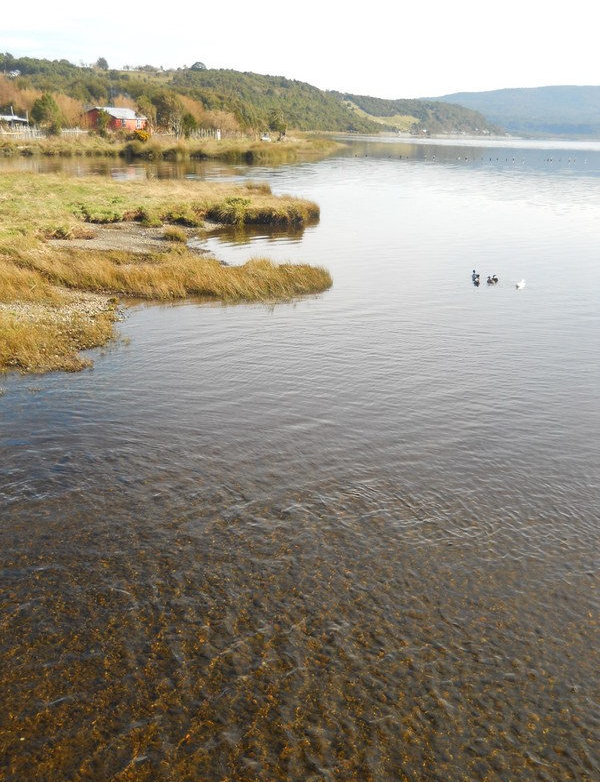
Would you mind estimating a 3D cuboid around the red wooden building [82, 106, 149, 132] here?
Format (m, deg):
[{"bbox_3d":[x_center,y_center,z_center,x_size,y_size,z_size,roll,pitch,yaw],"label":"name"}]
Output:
[{"bbox_3d":[-31.566,-46.455,146.610,7.137,3.946,8.735,9,19,25],"label":"red wooden building"}]

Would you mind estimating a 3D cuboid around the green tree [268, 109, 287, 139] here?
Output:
[{"bbox_3d":[-3.856,-46.083,147.941,2.919,4.840,2.919,1,17,-2],"label":"green tree"}]

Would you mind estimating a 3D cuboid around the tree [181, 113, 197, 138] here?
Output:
[{"bbox_3d":[-18.040,-43.247,139.332,2.435,3.645,2.435,-1,17,-7],"label":"tree"}]

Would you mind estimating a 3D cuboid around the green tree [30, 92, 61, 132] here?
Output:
[{"bbox_3d":[-40.254,-43.941,135.472,4.055,6.204,4.055,-3,18,-16],"label":"green tree"}]

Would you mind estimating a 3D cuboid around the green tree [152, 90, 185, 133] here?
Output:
[{"bbox_3d":[-22.689,-48.111,147.714,5.227,7.130,5.227,-1,17,-8],"label":"green tree"}]

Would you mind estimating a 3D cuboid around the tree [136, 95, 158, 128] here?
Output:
[{"bbox_3d":[-26.246,-47.423,146.281,3.176,5.715,3.176,-2,17,-10],"label":"tree"}]

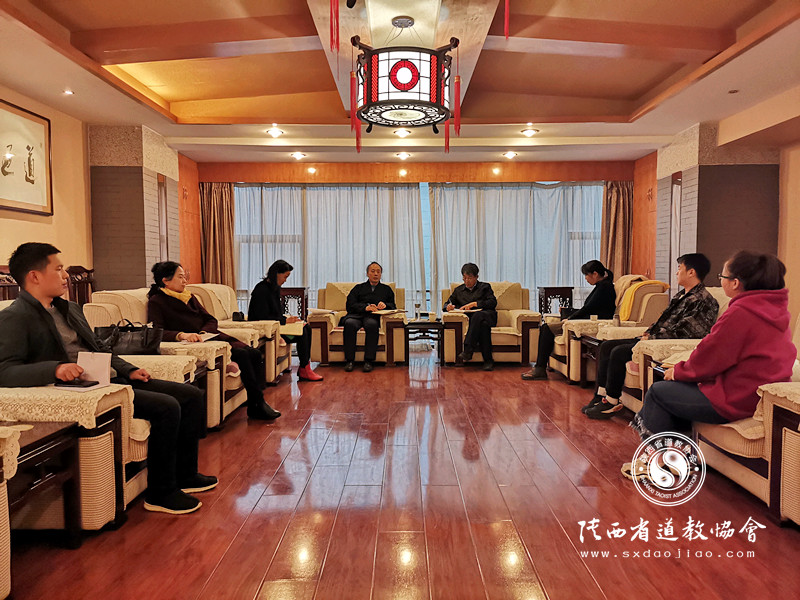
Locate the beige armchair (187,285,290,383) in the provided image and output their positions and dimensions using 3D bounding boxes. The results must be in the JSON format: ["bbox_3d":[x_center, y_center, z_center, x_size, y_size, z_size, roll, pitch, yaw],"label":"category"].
[{"bbox_3d":[-1.585,0.316,6.029,0.970,0.930,1.090,0,3,1],"label":"beige armchair"}]

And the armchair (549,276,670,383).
[{"bbox_3d":[1.985,0.304,6.016,0.980,0.950,1.090,0,3,1],"label":"armchair"}]

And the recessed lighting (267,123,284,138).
[{"bbox_3d":[-1.358,-1.836,6.568,0.180,0.070,0.180,0,3,0],"label":"recessed lighting"}]

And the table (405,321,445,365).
[{"bbox_3d":[0.281,0.484,7.013,0.442,0.495,0.608,0,3,0],"label":"table"}]

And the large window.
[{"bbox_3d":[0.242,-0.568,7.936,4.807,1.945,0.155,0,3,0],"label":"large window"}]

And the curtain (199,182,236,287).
[{"bbox_3d":[-2.359,-0.423,7.810,0.520,2.200,0.160,0,3,1],"label":"curtain"}]

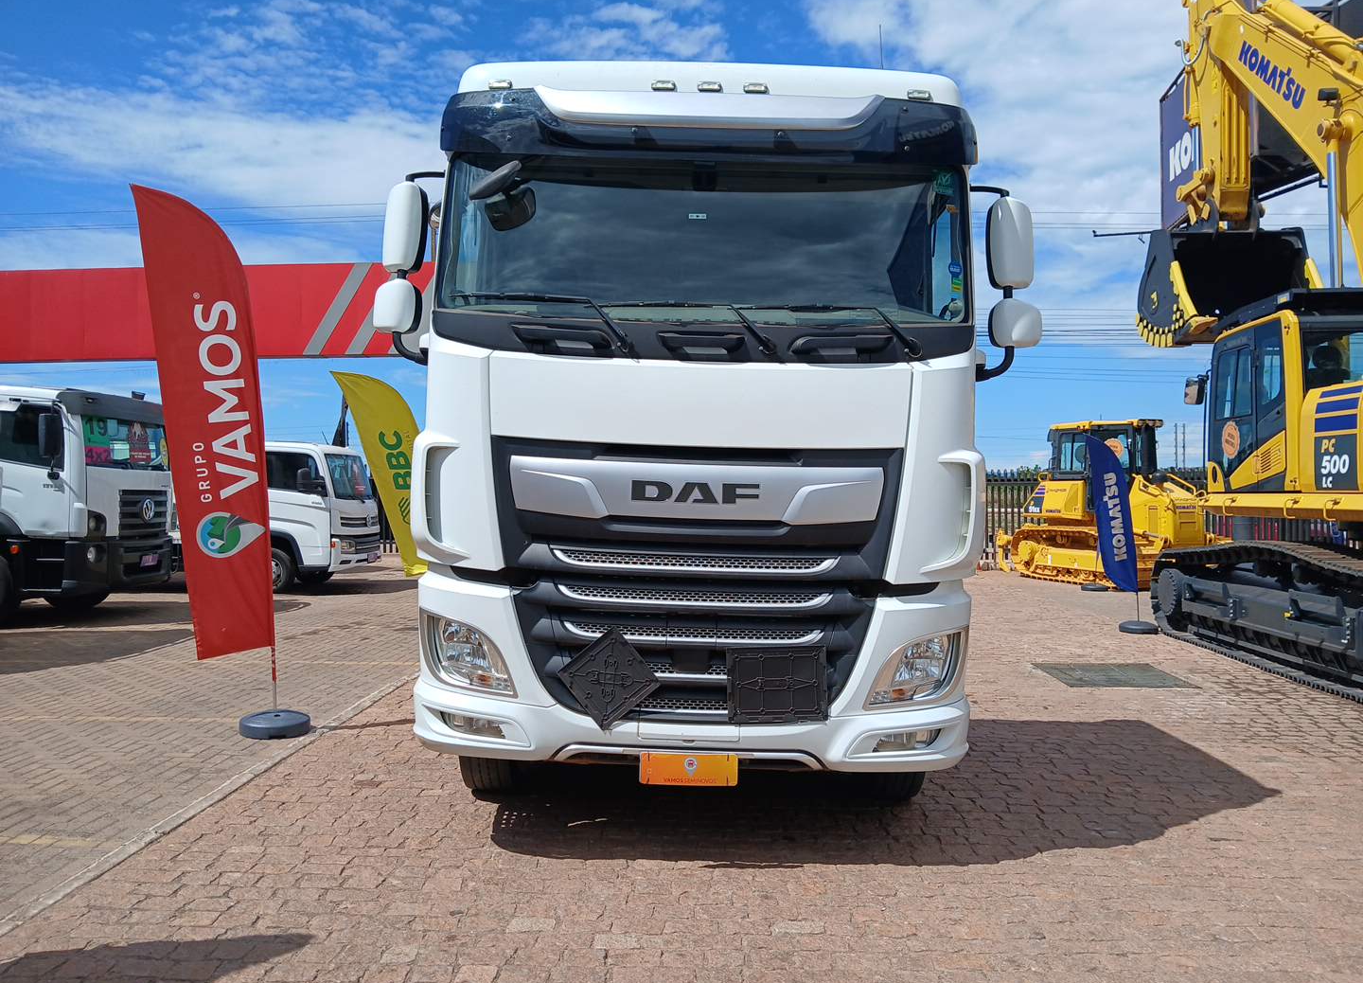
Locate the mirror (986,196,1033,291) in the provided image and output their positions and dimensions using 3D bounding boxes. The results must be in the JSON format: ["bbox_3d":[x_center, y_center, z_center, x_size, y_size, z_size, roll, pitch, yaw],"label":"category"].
[{"bbox_3d":[1.508,-1.137,4.700,0.200,0.420,0.140,2,-1,-8],"label":"mirror"}]

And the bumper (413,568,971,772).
[{"bbox_3d":[0.046,0.775,4.450,2.460,0.800,0.600,1,-1,0],"label":"bumper"}]

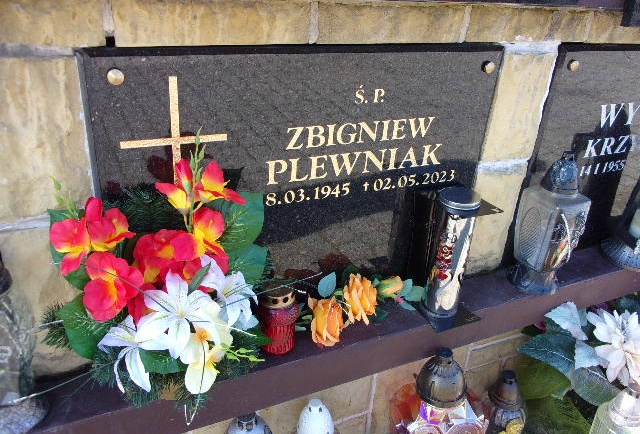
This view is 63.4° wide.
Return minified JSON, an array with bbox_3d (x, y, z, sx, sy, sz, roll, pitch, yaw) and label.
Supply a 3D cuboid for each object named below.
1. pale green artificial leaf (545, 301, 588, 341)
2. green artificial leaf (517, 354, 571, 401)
[{"bbox_3d":[0.421,0.179,0.885,0.052,0.025,0.074,-44,57,-2],"label":"pale green artificial leaf"},{"bbox_3d":[0.445,0.317,1.030,0.105,0.085,0.030,-2,28,-13],"label":"green artificial leaf"}]

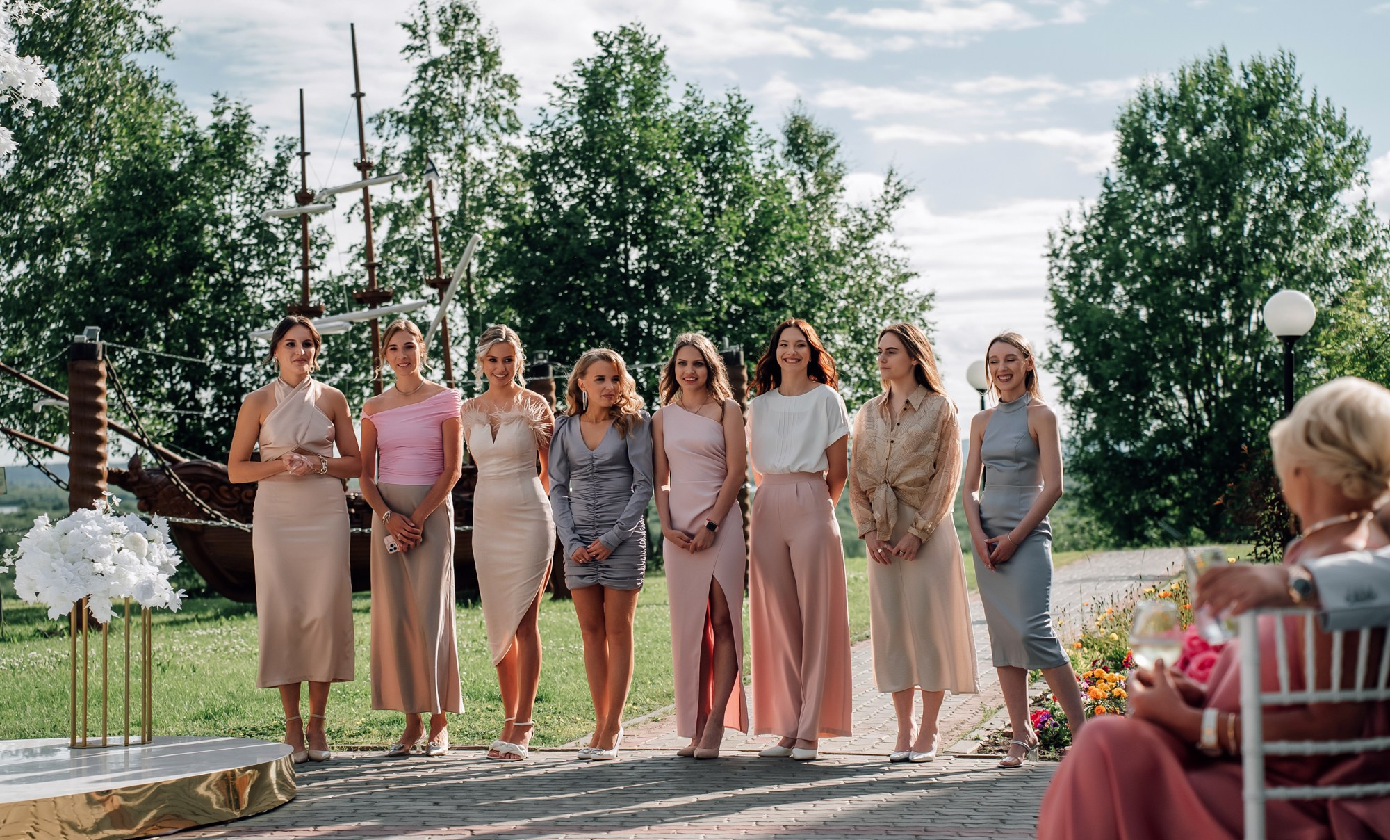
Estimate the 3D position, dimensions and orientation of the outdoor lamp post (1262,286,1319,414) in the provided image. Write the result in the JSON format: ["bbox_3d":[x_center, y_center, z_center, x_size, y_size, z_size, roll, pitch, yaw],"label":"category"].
[{"bbox_3d":[4.239,0.263,20.600,0.380,2.420,0.380,0,-1,0],"label":"outdoor lamp post"}]

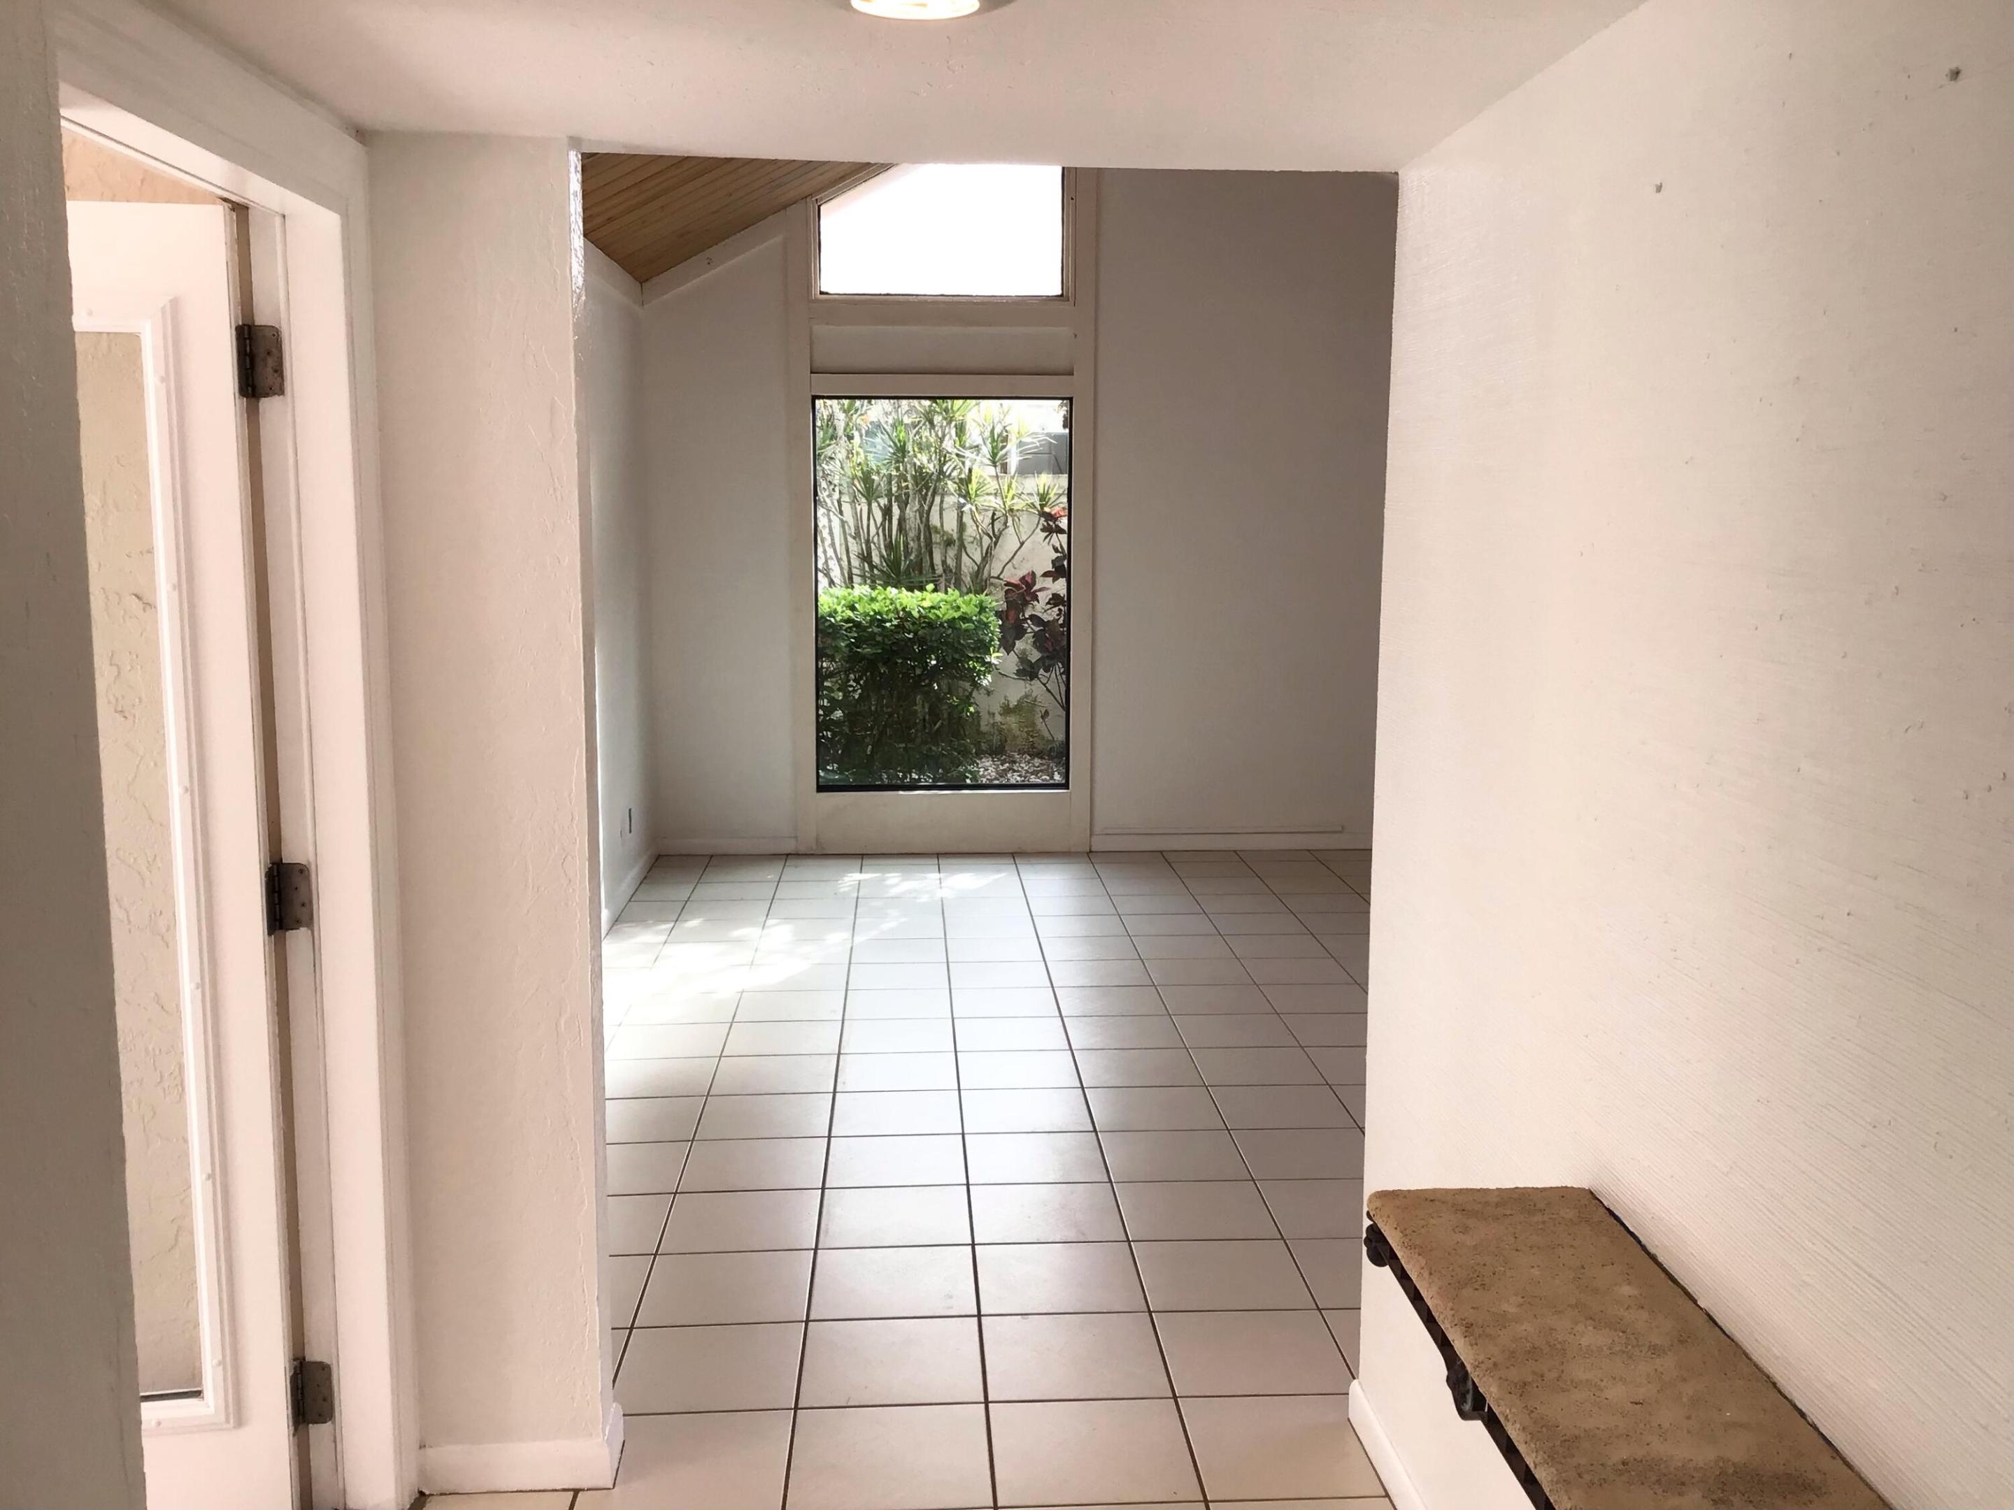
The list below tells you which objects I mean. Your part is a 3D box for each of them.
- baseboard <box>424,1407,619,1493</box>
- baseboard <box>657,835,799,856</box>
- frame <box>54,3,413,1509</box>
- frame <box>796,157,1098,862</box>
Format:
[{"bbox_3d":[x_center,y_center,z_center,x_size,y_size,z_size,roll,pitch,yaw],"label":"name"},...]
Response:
[{"bbox_3d":[-0.804,1.155,3.026,0.309,0.087,0.151,0,8,-3],"label":"baseboard"},{"bbox_3d":[-1.272,0.420,8.237,0.635,0.082,0.017,0,8,-3],"label":"baseboard"},{"bbox_3d":[-0.992,0.232,2.245,0.165,2.130,1.108,0,8,-3],"label":"frame"},{"bbox_3d":[-0.284,-1.155,8.111,1.355,3.238,0.120,0,8,-3],"label":"frame"}]

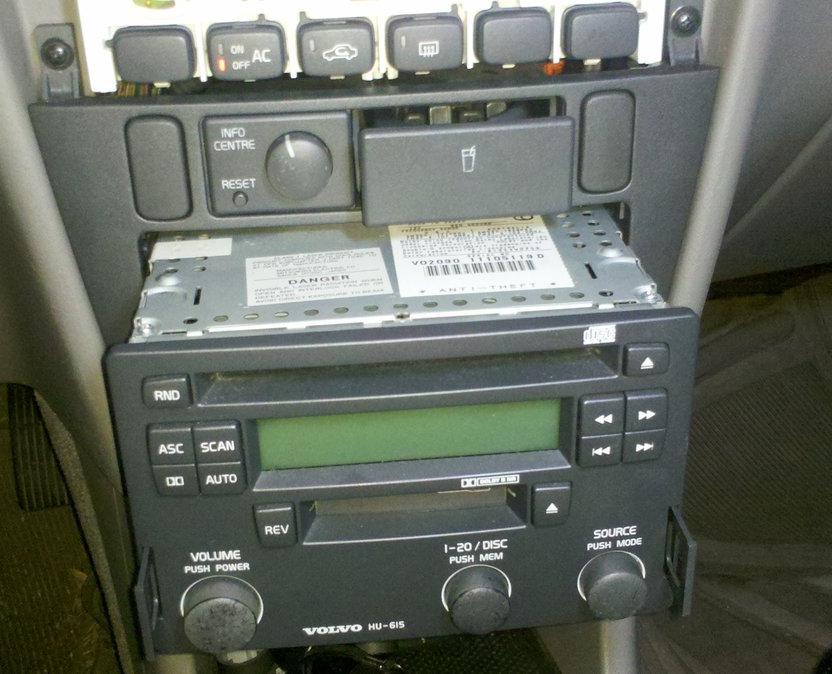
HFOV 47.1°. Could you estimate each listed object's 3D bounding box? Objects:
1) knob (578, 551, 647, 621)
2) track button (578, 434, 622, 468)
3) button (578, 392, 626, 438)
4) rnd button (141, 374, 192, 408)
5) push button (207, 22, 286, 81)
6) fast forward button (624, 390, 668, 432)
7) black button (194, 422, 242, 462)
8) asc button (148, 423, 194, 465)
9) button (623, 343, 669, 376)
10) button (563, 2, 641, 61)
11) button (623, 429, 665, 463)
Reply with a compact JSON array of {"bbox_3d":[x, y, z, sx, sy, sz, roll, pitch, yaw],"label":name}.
[{"bbox_3d":[0.070,0.088,0.336,0.022,0.022,0.011,-4,18,-4],"label":"knob"},{"bbox_3d":[0.062,0.038,0.326,0.015,0.011,0.004,-5,22,-8],"label":"track button"},{"bbox_3d":[0.062,0.026,0.321,0.014,0.013,0.004,-5,22,-8],"label":"button"},{"bbox_3d":[-0.079,0.017,0.304,0.014,0.009,0.004,-4,18,-4],"label":"rnd button"},{"bbox_3d":[-0.063,-0.106,0.355,0.029,0.019,0.009,-2,28,-2],"label":"push button"},{"bbox_3d":[0.077,0.025,0.324,0.014,0.013,0.004,-5,22,-9],"label":"fast forward button"},{"bbox_3d":[-0.064,0.034,0.311,0.015,0.012,0.004,-4,18,-4],"label":"black button"},{"bbox_3d":[-0.079,0.035,0.311,0.013,0.013,0.004,-2,22,-1],"label":"asc button"},{"bbox_3d":[0.076,0.007,0.315,0.014,0.010,0.004,-4,18,-4],"label":"button"},{"bbox_3d":[0.071,-0.118,0.368,0.028,0.019,0.009,-6,29,-10],"label":"button"},{"bbox_3d":[0.078,0.037,0.328,0.015,0.011,0.004,-5,22,-9],"label":"button"}]

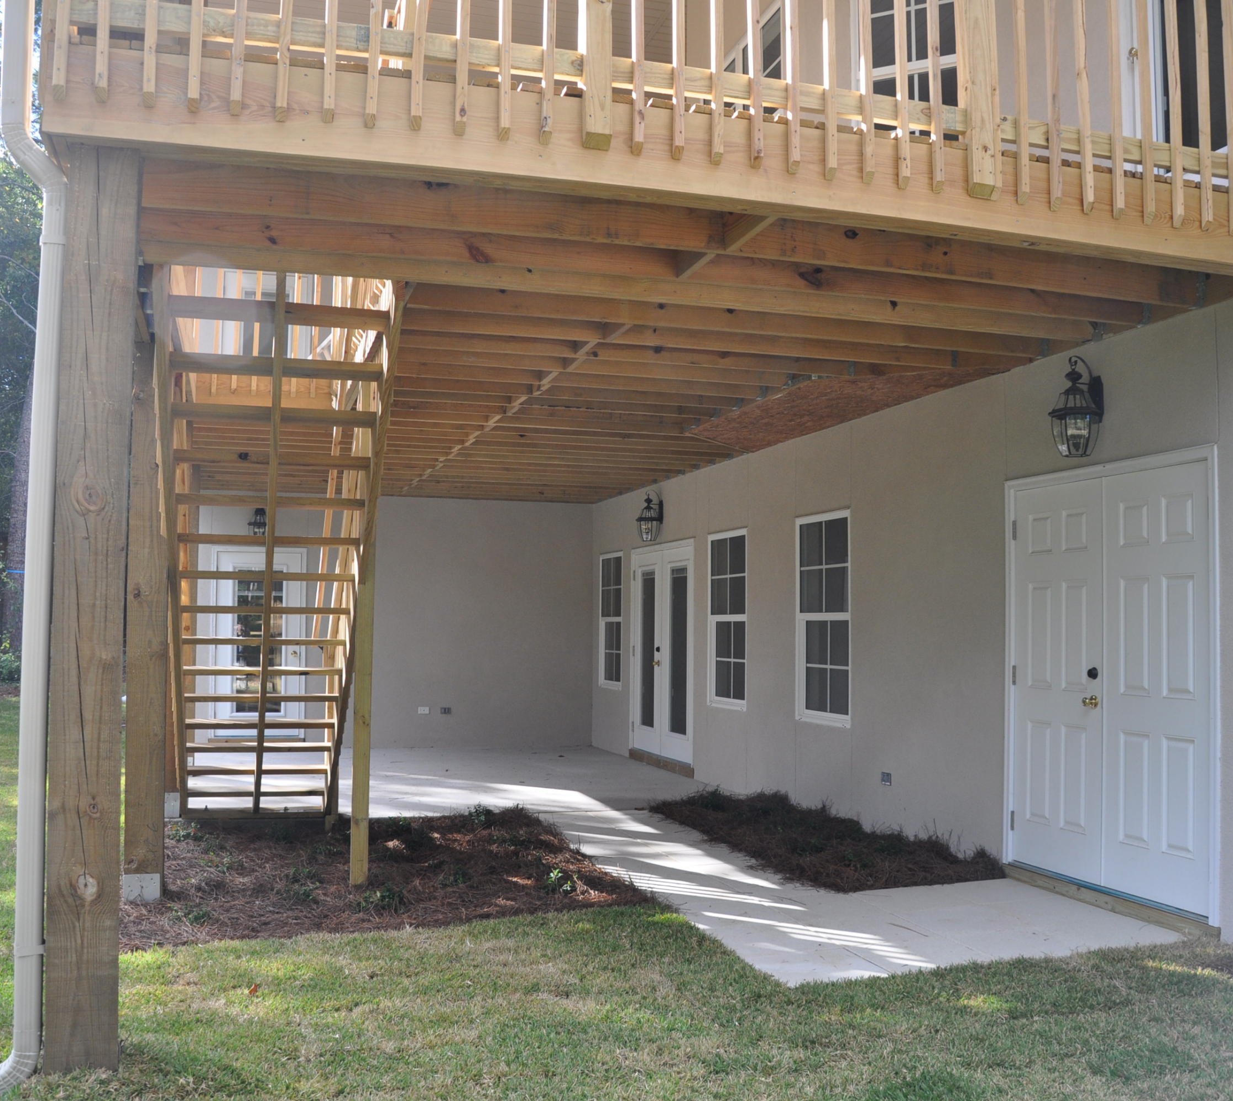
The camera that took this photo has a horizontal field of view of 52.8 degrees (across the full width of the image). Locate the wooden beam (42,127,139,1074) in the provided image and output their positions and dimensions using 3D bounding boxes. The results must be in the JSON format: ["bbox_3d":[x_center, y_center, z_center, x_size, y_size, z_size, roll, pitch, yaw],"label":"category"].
[{"bbox_3d":[-1.514,0.142,3.576,0.195,2.640,0.195,1,-4,-17],"label":"wooden beam"}]

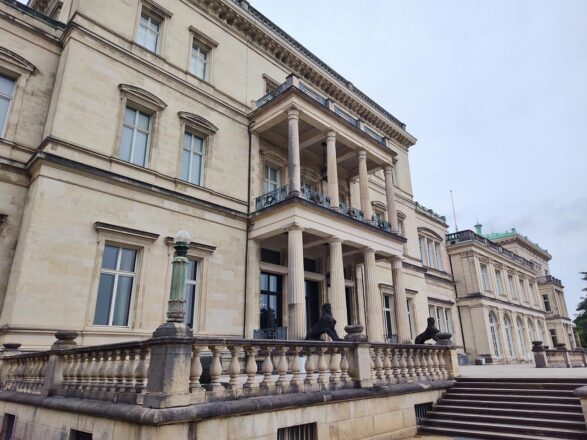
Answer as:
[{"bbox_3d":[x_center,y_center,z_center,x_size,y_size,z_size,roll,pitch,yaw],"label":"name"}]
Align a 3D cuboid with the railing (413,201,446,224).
[{"bbox_3d":[16.759,-1.008,48.258,0.250,1.062,9.457,-20,-27,41],"label":"railing"}]

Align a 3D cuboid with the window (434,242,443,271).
[{"bbox_3d":[17.523,4.416,47.263,0.200,3.329,1.448,-20,-27,41],"label":"window"}]

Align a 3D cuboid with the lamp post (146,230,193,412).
[{"bbox_3d":[-1.884,1.469,6.211,0.487,2.720,0.487,-20,-27,41],"label":"lamp post"}]

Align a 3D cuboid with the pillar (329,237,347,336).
[{"bbox_3d":[3.012,4.624,26.003,1.040,6.950,1.040,-1,-20,0],"label":"pillar"}]

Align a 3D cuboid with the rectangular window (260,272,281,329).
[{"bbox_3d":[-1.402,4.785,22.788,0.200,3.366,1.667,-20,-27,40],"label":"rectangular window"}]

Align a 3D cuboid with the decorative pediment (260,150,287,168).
[{"bbox_3d":[-1.445,-4.534,28.695,0.420,0.965,2.702,-20,-27,41],"label":"decorative pediment"}]

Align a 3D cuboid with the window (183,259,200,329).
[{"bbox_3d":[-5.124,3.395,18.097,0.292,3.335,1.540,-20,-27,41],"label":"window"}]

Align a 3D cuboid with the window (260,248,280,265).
[{"bbox_3d":[-1.500,2.547,26.556,0.150,0.965,1.785,-20,-27,41],"label":"window"}]

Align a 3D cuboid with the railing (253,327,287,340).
[{"bbox_3d":[-1.214,6.628,21.796,2.750,0.936,0.080,-20,-27,41],"label":"railing"}]

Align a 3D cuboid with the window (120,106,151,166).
[{"bbox_3d":[-9.140,-4.993,22.920,0.230,3.710,1.700,-20,-27,41],"label":"window"}]

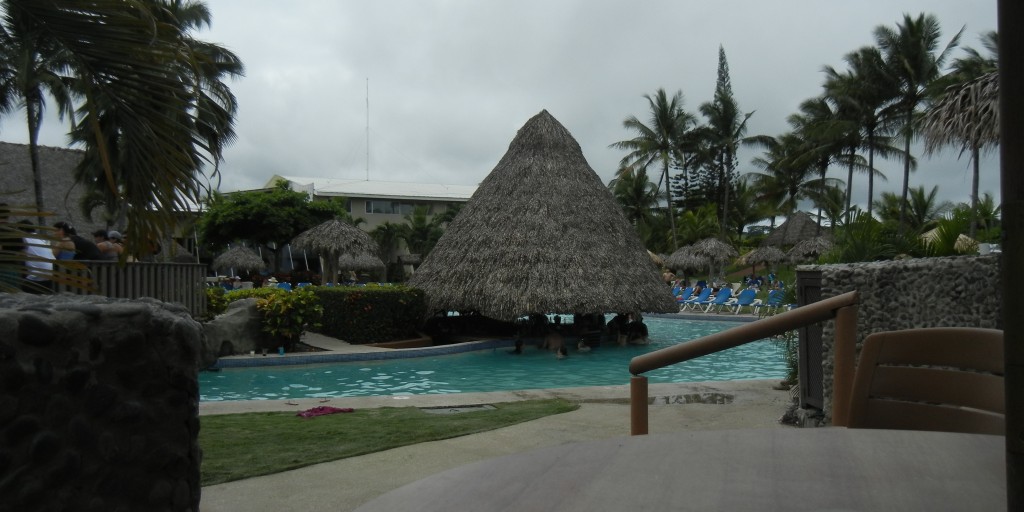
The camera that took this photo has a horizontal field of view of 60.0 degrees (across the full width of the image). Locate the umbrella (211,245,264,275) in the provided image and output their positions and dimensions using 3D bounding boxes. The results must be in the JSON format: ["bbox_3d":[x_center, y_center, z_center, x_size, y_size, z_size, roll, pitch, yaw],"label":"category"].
[{"bbox_3d":[-14.176,0.881,46.000,2.800,2.900,2.800,0,-1,0],"label":"umbrella"}]

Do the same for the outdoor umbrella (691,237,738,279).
[{"bbox_3d":[10.496,0.570,46.000,2.600,3.000,2.600,0,-1,0],"label":"outdoor umbrella"}]

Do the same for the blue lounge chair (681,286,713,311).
[{"bbox_3d":[7.212,1.696,34.600,0.700,0.980,1.750,-1,-1,39],"label":"blue lounge chair"}]

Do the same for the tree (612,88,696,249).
[{"bbox_3d":[9.634,-4.785,60.000,5.679,13.077,5.600,0,0,0],"label":"tree"}]

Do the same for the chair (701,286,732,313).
[{"bbox_3d":[7.834,1.705,34.000,0.700,0.980,1.750,-1,-1,39],"label":"chair"}]

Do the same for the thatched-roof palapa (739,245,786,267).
[{"bbox_3d":[15.424,0.761,54.000,2.600,2.700,2.600,0,-1,0],"label":"thatched-roof palapa"}]

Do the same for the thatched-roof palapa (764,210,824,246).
[{"bbox_3d":[25.645,-1.487,80.000,6.400,5.200,6.400,0,-1,0],"label":"thatched-roof palapa"}]

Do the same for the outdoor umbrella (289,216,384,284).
[{"bbox_3d":[-5.735,0.426,29.000,3.006,3.303,3.000,0,0,0],"label":"outdoor umbrella"}]

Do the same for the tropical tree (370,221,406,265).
[{"bbox_3d":[-7.793,0.095,56.000,2.800,4.700,2.800,0,-1,0],"label":"tropical tree"}]

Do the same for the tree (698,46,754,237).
[{"bbox_3d":[16.435,-7.297,68.000,4.291,17.510,4.300,0,0,0],"label":"tree"}]

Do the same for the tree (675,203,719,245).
[{"bbox_3d":[12.473,-1.039,60.000,2.975,5.155,3.000,0,0,0],"label":"tree"}]

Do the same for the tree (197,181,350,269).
[{"bbox_3d":[-13.915,-0.967,52.000,9.000,6.700,8.000,0,-1,0],"label":"tree"}]

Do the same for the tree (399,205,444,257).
[{"bbox_3d":[-5.684,-0.417,57.000,3.600,5.700,3.600,0,-1,0],"label":"tree"}]

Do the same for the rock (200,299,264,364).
[{"bbox_3d":[-5.669,1.491,18.000,1.450,1.400,1.150,0,0,-11],"label":"rock"}]

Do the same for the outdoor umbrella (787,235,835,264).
[{"bbox_3d":[18.866,0.177,56.000,2.966,2.814,3.000,0,0,0],"label":"outdoor umbrella"}]

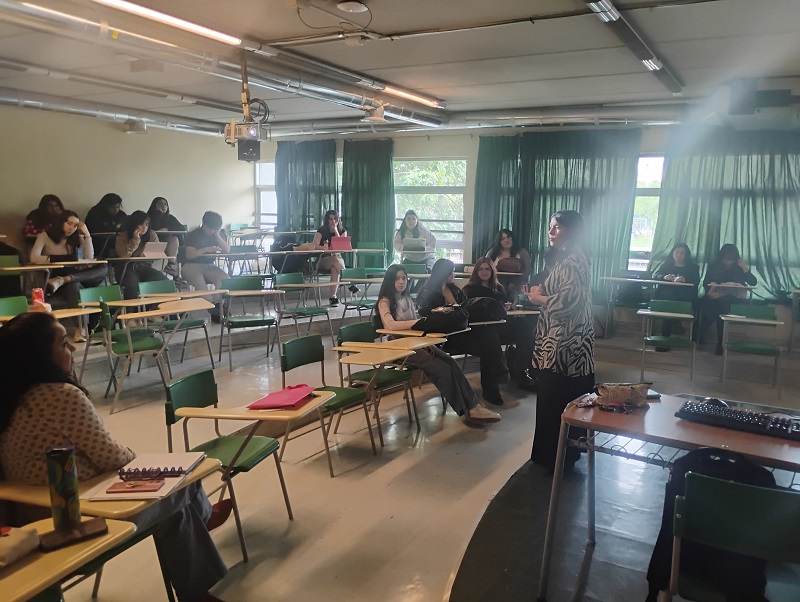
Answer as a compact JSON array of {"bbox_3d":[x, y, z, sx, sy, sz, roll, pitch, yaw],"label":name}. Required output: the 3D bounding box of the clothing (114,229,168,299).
[{"bbox_3d":[-2.873,-0.376,7.200,0.600,0.900,0.650,-5,11,-38],"label":"clothing"}]

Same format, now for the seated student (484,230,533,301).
[{"bbox_3d":[1.440,-0.300,8.600,0.600,1.270,0.750,5,9,25],"label":"seated student"}]

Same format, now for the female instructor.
[{"bbox_3d":[0.961,0.252,3.953,0.400,1.580,0.480,0,8,-7],"label":"female instructor"}]

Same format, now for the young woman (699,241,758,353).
[{"bbox_3d":[3.932,-0.074,7.779,0.600,1.230,0.780,5,9,25],"label":"young woman"}]

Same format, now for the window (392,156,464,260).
[{"bbox_3d":[0.428,-1.329,9.639,1.250,1.510,0.100,7,10,31],"label":"window"}]

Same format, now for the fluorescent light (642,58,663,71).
[{"bbox_3d":[2.113,-1.982,5.399,0.120,0.070,0.400,6,10,30],"label":"fluorescent light"}]

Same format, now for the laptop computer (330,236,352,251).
[{"bbox_3d":[-0.856,-0.845,9.482,0.290,0.185,0.180,-1,9,-14],"label":"laptop computer"}]

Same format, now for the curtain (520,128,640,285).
[{"bbox_3d":[2.468,-1.258,9.166,1.664,2.219,0.160,6,10,30],"label":"curtain"}]

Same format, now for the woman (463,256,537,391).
[{"bbox_3d":[0.961,0.197,6.320,0.550,1.230,0.750,-5,11,-38],"label":"woman"}]

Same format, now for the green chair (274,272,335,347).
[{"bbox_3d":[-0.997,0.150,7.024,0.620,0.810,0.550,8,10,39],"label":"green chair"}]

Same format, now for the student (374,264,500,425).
[{"bbox_3d":[0.250,0.347,5.291,0.980,1.250,0.520,6,9,31],"label":"student"}]

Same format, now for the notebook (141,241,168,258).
[{"bbox_3d":[-2.824,-0.599,7.484,0.270,0.185,0.180,-3,10,-30],"label":"notebook"}]

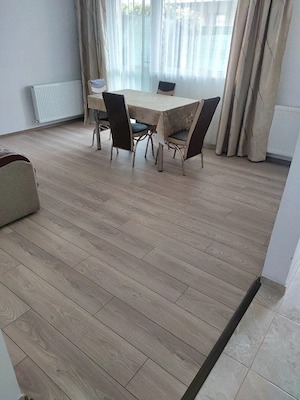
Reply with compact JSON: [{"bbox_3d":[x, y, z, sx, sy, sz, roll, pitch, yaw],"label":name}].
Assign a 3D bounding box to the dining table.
[{"bbox_3d":[-0.108,-1.017,3.887,1.290,0.768,0.775,24,37,33],"label":"dining table"}]

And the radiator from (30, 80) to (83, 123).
[{"bbox_3d":[-1.669,-1.861,5.199,0.108,0.621,1.054,21,36,30],"label":"radiator"}]

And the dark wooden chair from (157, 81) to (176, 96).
[{"bbox_3d":[0.038,-1.185,4.029,0.414,0.921,0.591,25,38,35],"label":"dark wooden chair"}]

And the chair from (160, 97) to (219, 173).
[{"bbox_3d":[0.449,-0.824,3.424,0.601,0.921,0.414,27,39,37],"label":"chair"}]

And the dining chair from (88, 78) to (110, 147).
[{"bbox_3d":[-0.605,-1.273,4.157,0.591,0.921,0.414,27,39,37],"label":"dining chair"}]

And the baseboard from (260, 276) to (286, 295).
[{"bbox_3d":[0.840,0.577,1.882,0.172,0.070,0.016,21,36,30],"label":"baseboard"}]

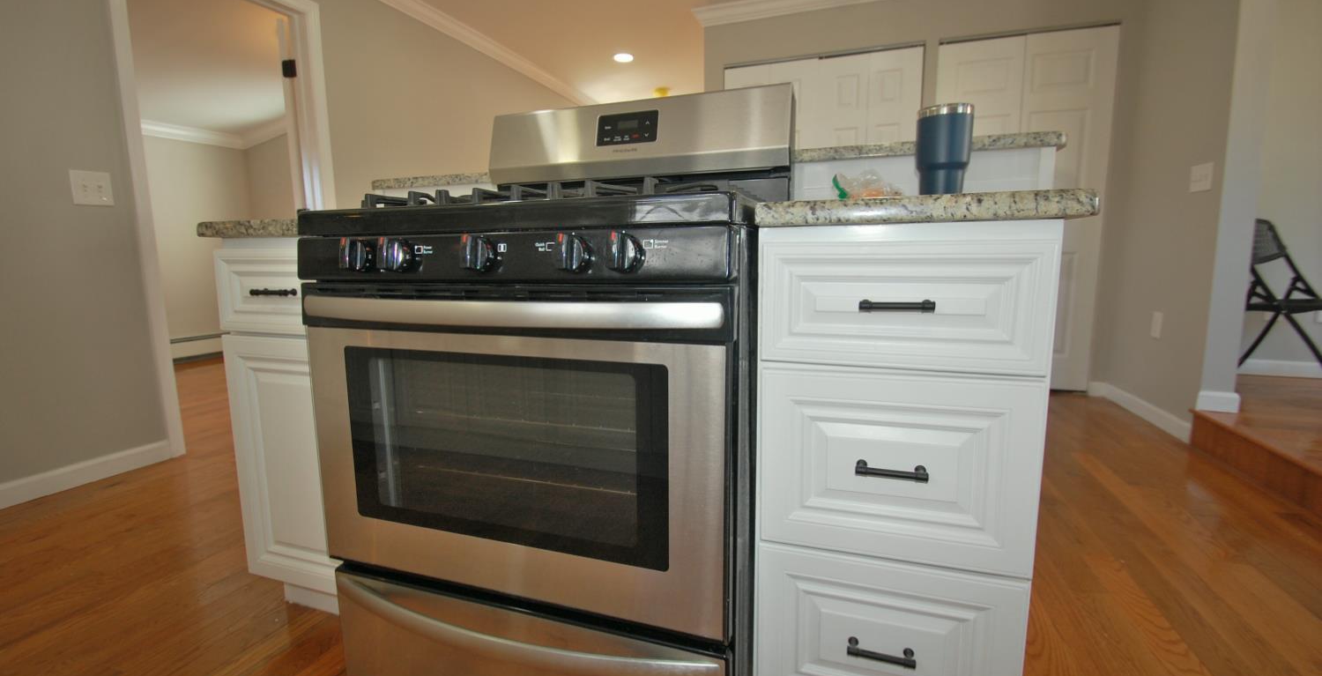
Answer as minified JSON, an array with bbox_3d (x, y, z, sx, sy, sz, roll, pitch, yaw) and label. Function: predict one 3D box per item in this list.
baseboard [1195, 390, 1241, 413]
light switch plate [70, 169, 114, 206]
[{"bbox_3d":[2.348,0.271,2.319,0.140,0.086,0.018,2,9,20],"label":"baseboard"},{"bbox_3d":[-2.136,-0.563,2.069,0.012,0.119,0.118,2,9,20],"label":"light switch plate"}]

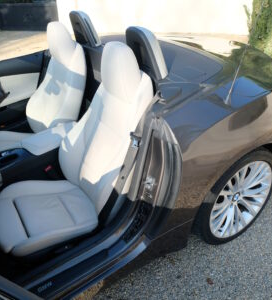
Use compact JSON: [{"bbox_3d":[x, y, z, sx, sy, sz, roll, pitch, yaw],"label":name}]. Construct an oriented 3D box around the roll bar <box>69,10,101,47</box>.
[{"bbox_3d":[-0.351,-0.821,2.044,0.135,0.230,0.270,-19,36,-26],"label":"roll bar"}]

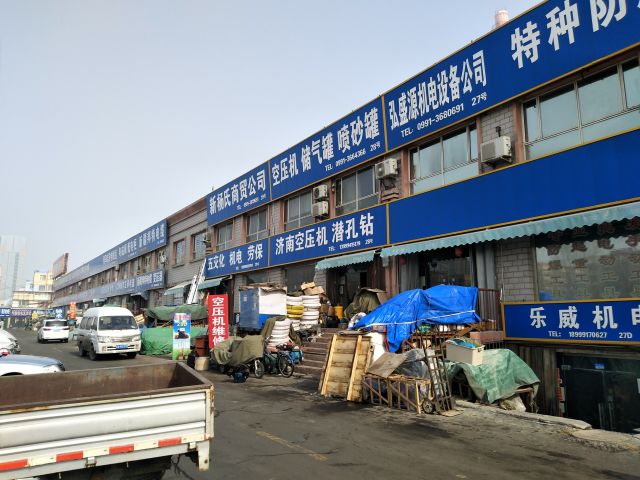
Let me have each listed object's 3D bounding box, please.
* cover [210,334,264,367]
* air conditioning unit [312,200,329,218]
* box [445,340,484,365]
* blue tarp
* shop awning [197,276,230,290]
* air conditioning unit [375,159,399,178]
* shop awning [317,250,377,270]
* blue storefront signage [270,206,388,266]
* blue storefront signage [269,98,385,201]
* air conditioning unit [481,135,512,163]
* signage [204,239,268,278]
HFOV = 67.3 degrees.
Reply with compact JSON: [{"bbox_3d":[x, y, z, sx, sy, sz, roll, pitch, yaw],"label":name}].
[{"bbox_3d":[-2.304,2.984,13.109,0.750,0.720,1.700,4,-10,-33],"label":"cover"},{"bbox_3d":[-0.007,-1.309,20.290,0.320,0.550,0.780,5,-10,-33],"label":"air conditioning unit"},{"bbox_3d":[2.720,2.132,9.028,0.320,0.380,0.600,4,-10,-33],"label":"box"},{"bbox_3d":[2.244,1.871,11.425,1.200,1.430,2.850,5,-10,-33],"label":"blue tarp"},{"bbox_3d":[-6.524,2.607,29.316,0.600,0.590,3.800,5,-10,-33],"label":"shop awning"},{"bbox_3d":[2.539,-2.660,18.375,0.330,0.572,0.805,4,-10,-33],"label":"air conditioning unit"},{"bbox_3d":[1.019,0.862,20.522,0.580,0.470,3.650,4,-10,-33],"label":"shop awning"},{"bbox_3d":[-0.036,0.033,20.399,0.200,1.450,8.920,5,-10,-33],"label":"blue storefront signage"},{"bbox_3d":[-0.072,-3.569,20.822,0.200,2.100,8.820,1,-8,-34],"label":"blue storefront signage"},{"bbox_3d":[5.252,-2.659,14.356,0.320,0.555,0.769,4,-10,-33],"label":"air conditioning unit"},{"bbox_3d":[-4.945,1.192,27.744,0.200,1.450,8.900,5,-10,-33],"label":"signage"}]

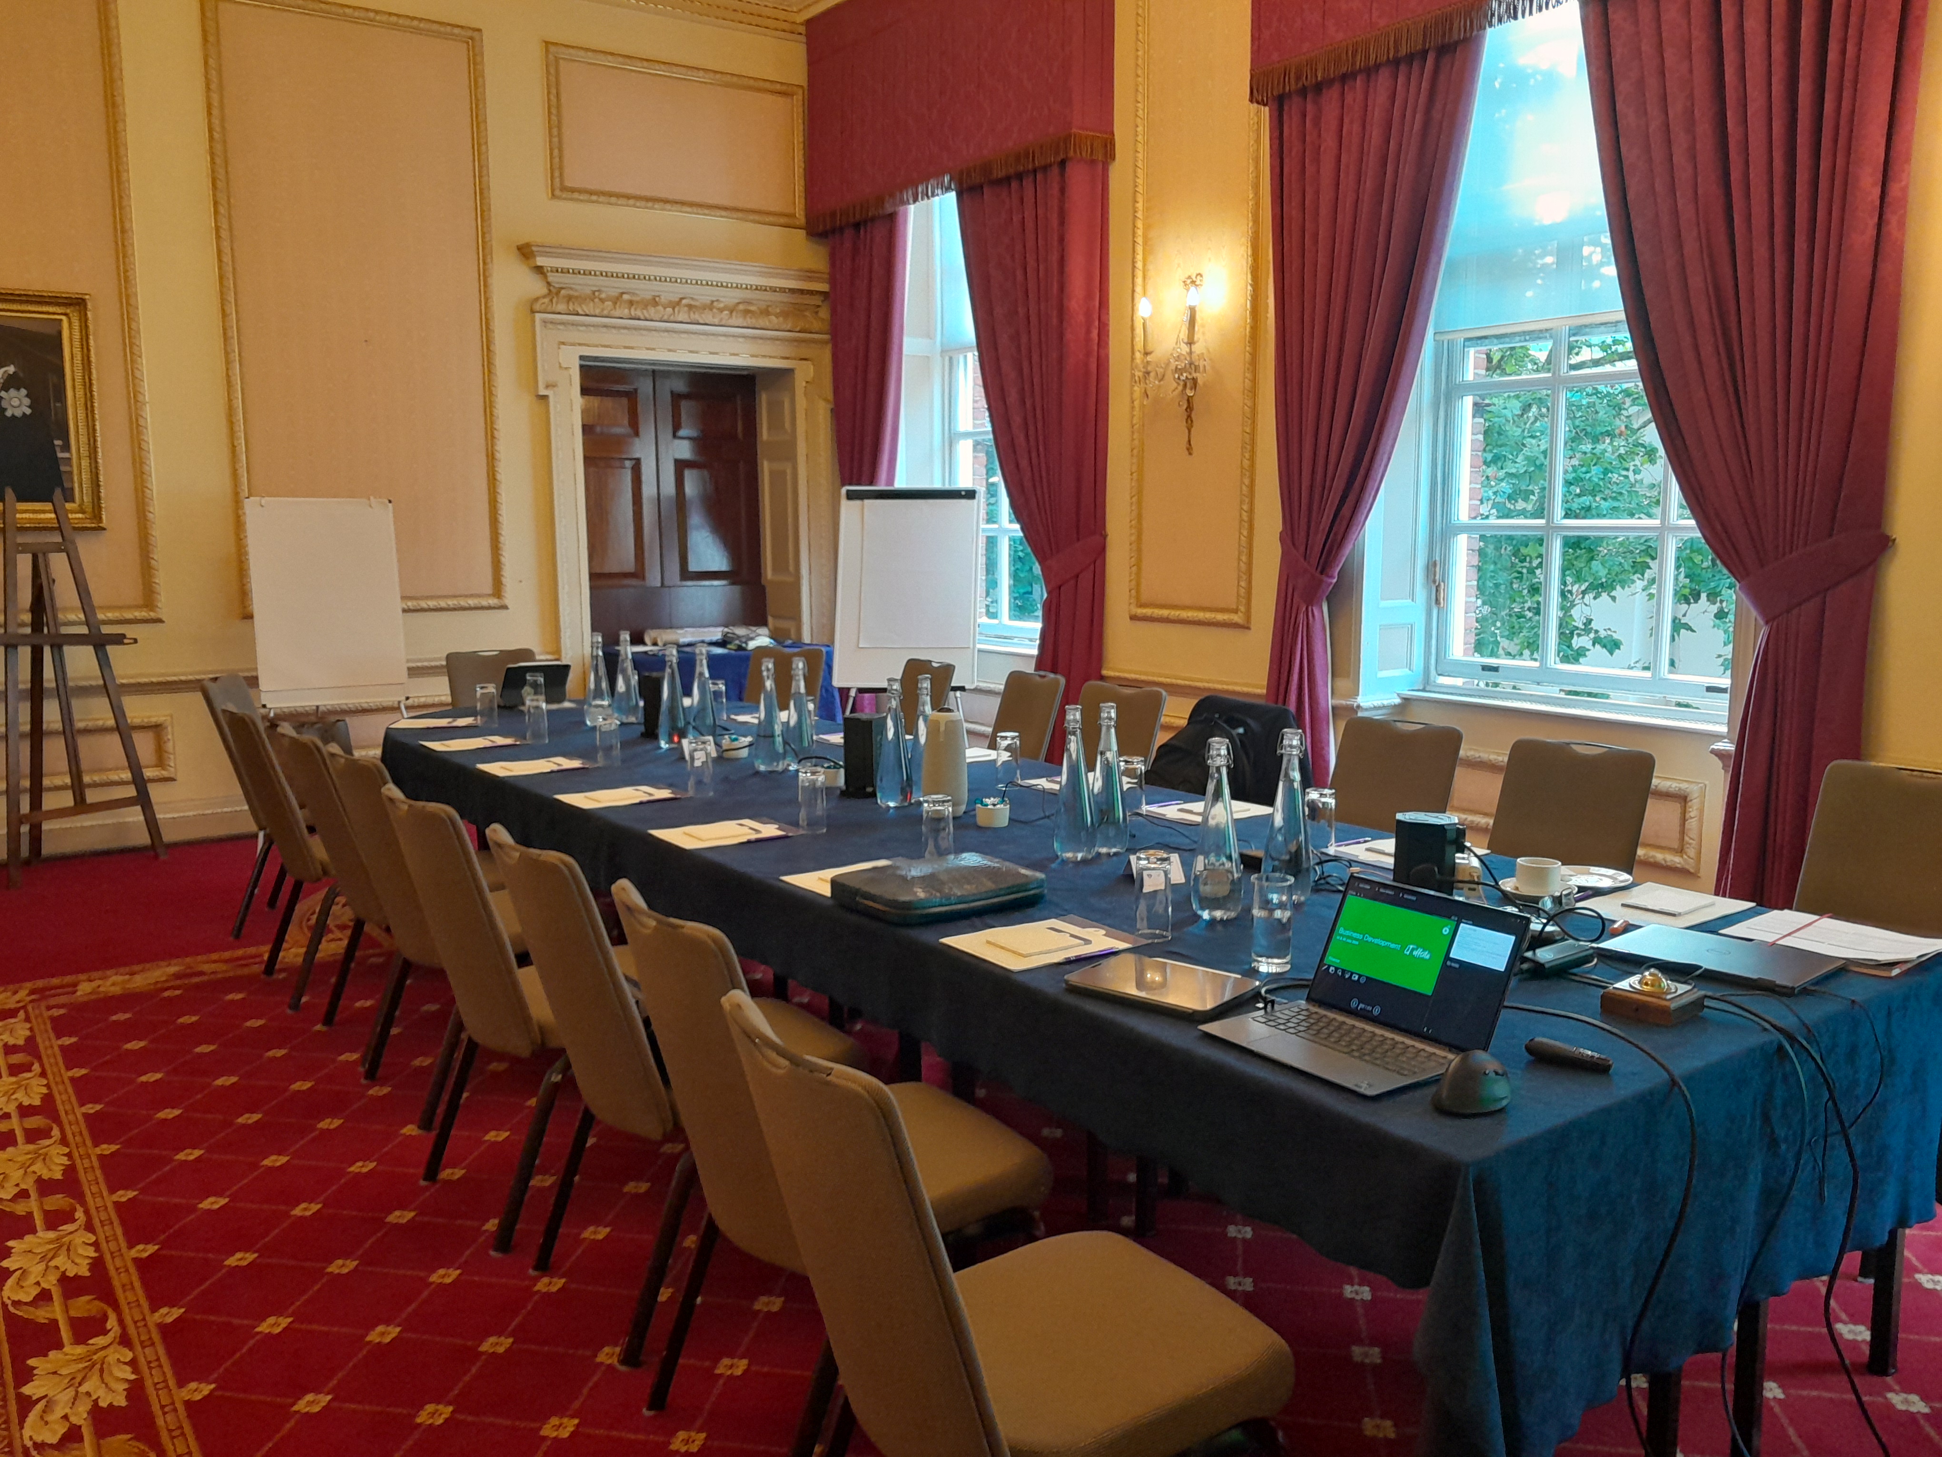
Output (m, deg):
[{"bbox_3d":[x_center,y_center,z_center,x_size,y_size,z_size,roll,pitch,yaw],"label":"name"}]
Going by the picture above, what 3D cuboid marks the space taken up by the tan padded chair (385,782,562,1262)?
[{"bbox_3d":[-0.891,0.569,3.327,0.610,0.915,0.450,-6,10,-37],"label":"tan padded chair"}]

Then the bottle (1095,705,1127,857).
[{"bbox_3d":[0.315,0.115,3.468,0.095,0.338,0.095,0,8,0],"label":"bottle"}]

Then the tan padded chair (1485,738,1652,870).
[{"bbox_3d":[1.298,0.533,3.714,0.615,0.937,0.460,-6,9,-35],"label":"tan padded chair"}]

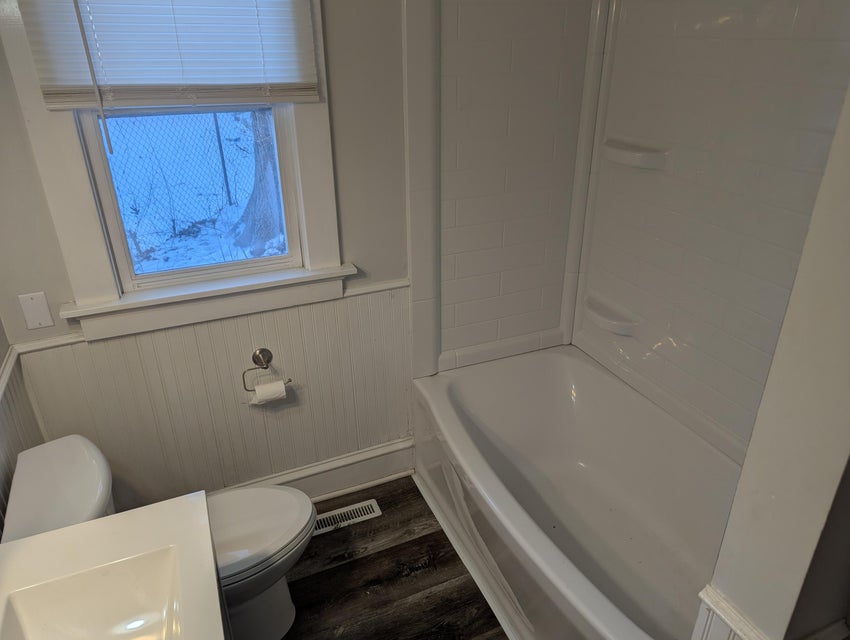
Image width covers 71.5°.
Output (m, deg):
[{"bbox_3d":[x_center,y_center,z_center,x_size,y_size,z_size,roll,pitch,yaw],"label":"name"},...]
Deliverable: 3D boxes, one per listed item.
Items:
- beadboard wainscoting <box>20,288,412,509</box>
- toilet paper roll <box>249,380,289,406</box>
[{"bbox_3d":[-0.657,0.308,2.214,1.320,0.720,0.030,-11,27,-20],"label":"beadboard wainscoting"},{"bbox_3d":[-0.565,0.259,2.144,0.105,0.066,0.063,-11,27,-20],"label":"toilet paper roll"}]

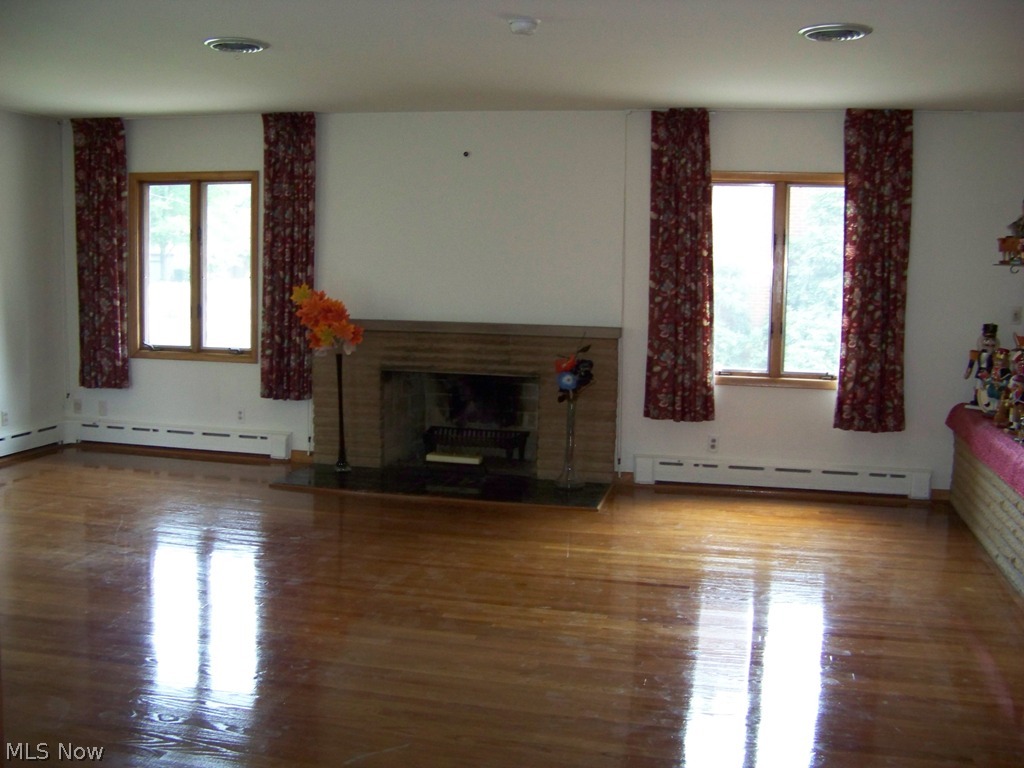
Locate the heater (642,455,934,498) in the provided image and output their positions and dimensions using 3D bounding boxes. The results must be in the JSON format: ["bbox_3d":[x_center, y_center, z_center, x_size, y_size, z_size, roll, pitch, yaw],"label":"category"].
[{"bbox_3d":[1.730,0.595,6.911,1.851,0.200,0.080,2,6,11],"label":"heater"}]

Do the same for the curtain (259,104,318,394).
[{"bbox_3d":[-1.557,-0.873,7.399,0.403,1.981,0.110,2,6,11],"label":"curtain"}]

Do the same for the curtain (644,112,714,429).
[{"bbox_3d":[1.101,-0.757,6.868,0.484,1.994,0.110,2,6,11],"label":"curtain"}]

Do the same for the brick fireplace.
[{"bbox_3d":[-0.314,0.080,7.378,2.135,1.016,0.400,2,6,11],"label":"brick fireplace"}]

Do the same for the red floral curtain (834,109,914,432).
[{"bbox_3d":[2.270,-0.696,6.635,0.462,1.988,0.110,2,6,11],"label":"red floral curtain"}]

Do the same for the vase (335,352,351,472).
[{"bbox_3d":[-1.127,0.189,7.093,0.120,0.786,0.120,2,6,11],"label":"vase"}]

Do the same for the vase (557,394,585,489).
[{"bbox_3d":[0.383,0.364,6.772,0.170,0.572,0.170,2,6,11],"label":"vase"}]

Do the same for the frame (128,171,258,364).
[{"bbox_3d":[-2.269,-0.839,7.640,1.008,1.346,0.100,2,6,11],"label":"frame"}]

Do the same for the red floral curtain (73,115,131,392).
[{"bbox_3d":[-2.961,-0.931,7.680,0.415,1.926,0.110,2,6,11],"label":"red floral curtain"}]

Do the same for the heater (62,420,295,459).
[{"bbox_3d":[-2.435,0.415,7.744,1.715,0.200,0.080,2,6,11],"label":"heater"}]

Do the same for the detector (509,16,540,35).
[{"bbox_3d":[0.047,-1.482,4.391,0.138,0.045,0.138,2,6,11],"label":"detector"}]

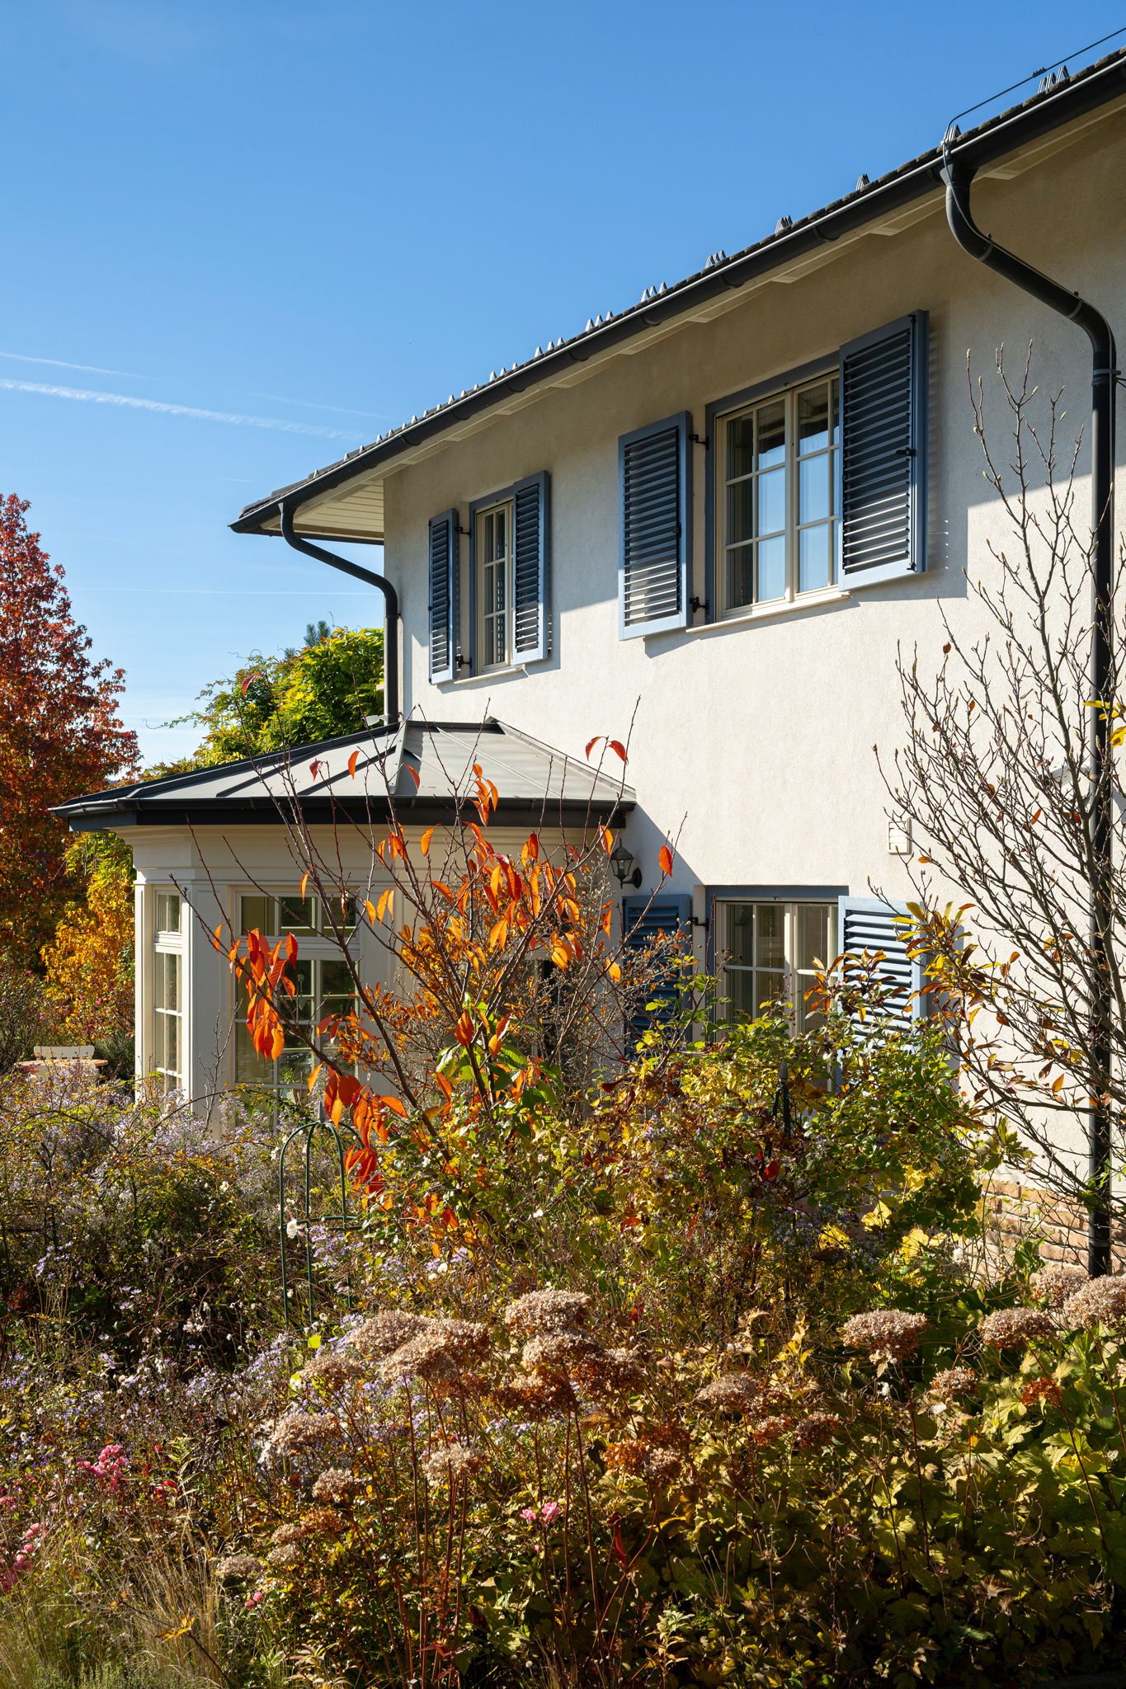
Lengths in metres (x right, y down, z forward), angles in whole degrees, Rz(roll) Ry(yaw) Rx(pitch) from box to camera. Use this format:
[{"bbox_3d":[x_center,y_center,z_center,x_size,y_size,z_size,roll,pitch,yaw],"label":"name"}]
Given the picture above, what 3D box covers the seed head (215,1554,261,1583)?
[{"bbox_3d":[-0.618,1.377,3.750,0.085,0.048,0.085,0,0,0],"label":"seed head"}]

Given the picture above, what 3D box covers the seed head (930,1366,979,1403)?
[{"bbox_3d":[0.942,1.301,4.750,0.121,0.082,0.121,0,-1,0],"label":"seed head"}]

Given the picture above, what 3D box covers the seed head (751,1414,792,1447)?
[{"bbox_3d":[0.491,1.383,4.650,0.100,0.074,0.100,0,-1,0],"label":"seed head"}]

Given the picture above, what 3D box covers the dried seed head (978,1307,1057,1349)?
[{"bbox_3d":[0.969,1.031,4.200,0.166,0.082,0.166,0,0,0],"label":"dried seed head"}]

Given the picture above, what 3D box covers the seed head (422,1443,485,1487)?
[{"bbox_3d":[-0.214,1.212,3.850,0.124,0.076,0.124,0,0,0],"label":"seed head"}]

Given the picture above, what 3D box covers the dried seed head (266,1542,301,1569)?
[{"bbox_3d":[-0.638,1.624,4.500,0.085,0.060,0.085,0,-1,0],"label":"dried seed head"}]

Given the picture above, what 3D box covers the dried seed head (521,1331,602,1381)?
[{"bbox_3d":[0.001,1.048,4.050,0.171,0.094,0.171,0,0,0],"label":"dried seed head"}]

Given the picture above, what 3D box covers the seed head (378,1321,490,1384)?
[{"bbox_3d":[-0.289,1.146,4.450,0.244,0.136,0.210,0,-1,0],"label":"seed head"}]

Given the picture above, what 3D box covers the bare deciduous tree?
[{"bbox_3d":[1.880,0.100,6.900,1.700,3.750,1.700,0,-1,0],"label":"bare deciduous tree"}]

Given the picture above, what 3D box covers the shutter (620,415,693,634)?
[{"bbox_3d":[0.560,-1.920,12.030,0.045,1.280,0.785,0,-1,-29],"label":"shutter"}]

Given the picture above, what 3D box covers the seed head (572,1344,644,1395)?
[{"bbox_3d":[0.094,1.086,4.080,0.150,0.094,0.150,0,0,0],"label":"seed head"}]

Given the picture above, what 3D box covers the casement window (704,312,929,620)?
[{"bbox_3d":[1.390,-2.010,10.970,0.200,1.380,2.100,0,-1,-28],"label":"casement window"}]

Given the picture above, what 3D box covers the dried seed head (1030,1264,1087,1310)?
[{"bbox_3d":[1.269,1.135,5.050,0.155,0.105,0.155,0,-1,0],"label":"dried seed head"}]

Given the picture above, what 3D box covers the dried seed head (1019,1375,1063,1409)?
[{"bbox_3d":[0.999,1.138,4.100,0.091,0.066,0.091,0,0,0],"label":"dried seed head"}]

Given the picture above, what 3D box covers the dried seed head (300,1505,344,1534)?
[{"bbox_3d":[-0.556,1.559,4.550,0.105,0.064,0.105,0,-1,0],"label":"dried seed head"}]

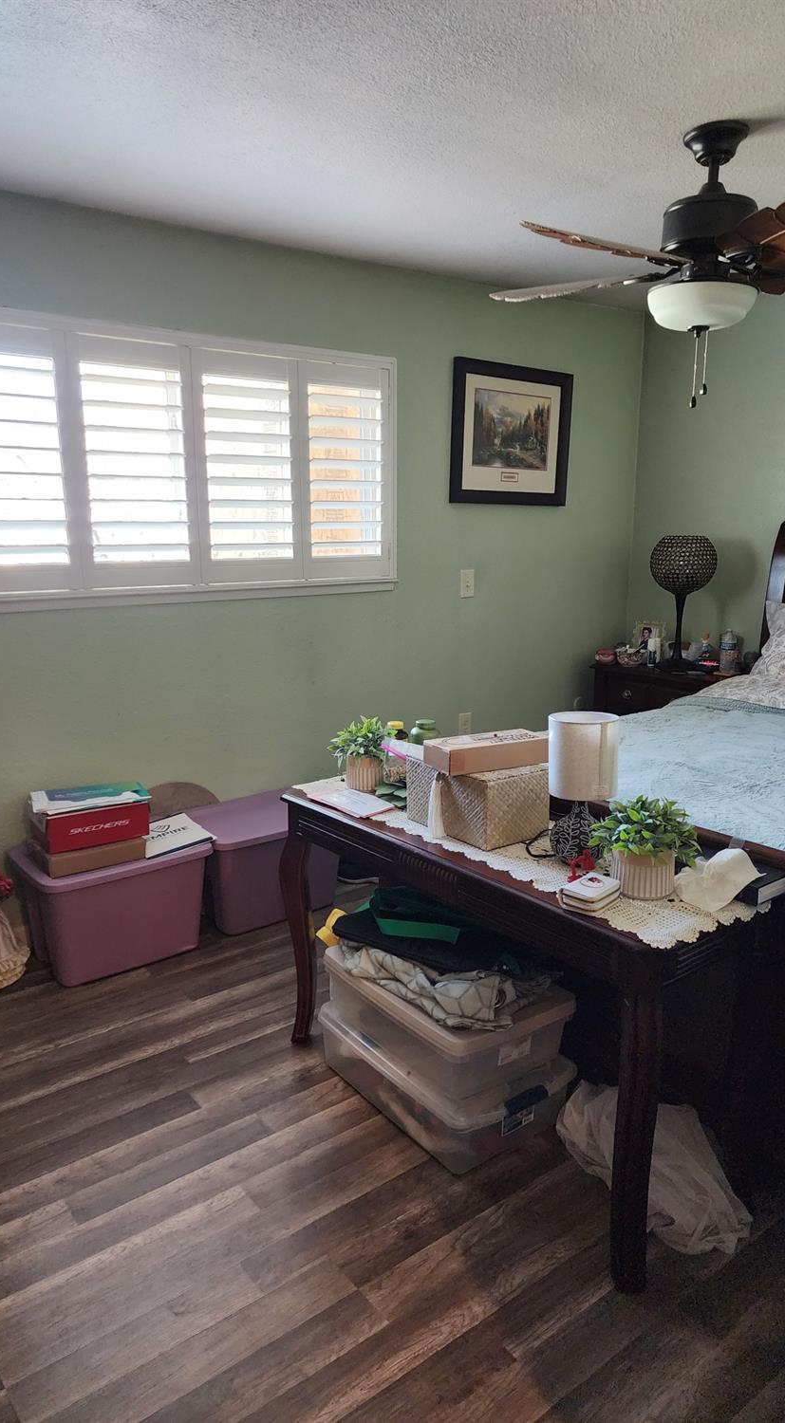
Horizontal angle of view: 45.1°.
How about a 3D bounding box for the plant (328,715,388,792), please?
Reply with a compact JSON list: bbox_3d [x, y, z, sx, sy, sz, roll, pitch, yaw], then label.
[{"bbox_3d":[-0.081,0.118,2.675,0.178,0.192,0.178,0,12,0],"label":"plant"}]

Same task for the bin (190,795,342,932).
[{"bbox_3d":[-0.497,0.574,3.627,0.574,0.388,0.481,-9,15,-37],"label":"bin"}]

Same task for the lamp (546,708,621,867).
[{"bbox_3d":[0.416,0.173,2.071,0.152,0.320,0.152,0,12,0],"label":"lamp"}]

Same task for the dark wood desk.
[{"bbox_3d":[0.245,0.663,2.309,0.444,0.733,1.217,-9,15,-37],"label":"dark wood desk"}]

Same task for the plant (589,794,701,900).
[{"bbox_3d":[0.516,0.266,1.929,0.222,0.197,0.222,0,12,0],"label":"plant"}]

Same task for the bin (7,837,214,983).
[{"bbox_3d":[-0.969,0.648,3.272,0.577,0.388,0.488,-9,15,-37],"label":"bin"}]

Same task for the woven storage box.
[{"bbox_3d":[0.210,0.202,2.327,0.216,0.164,0.294,-9,15,-37],"label":"woven storage box"}]

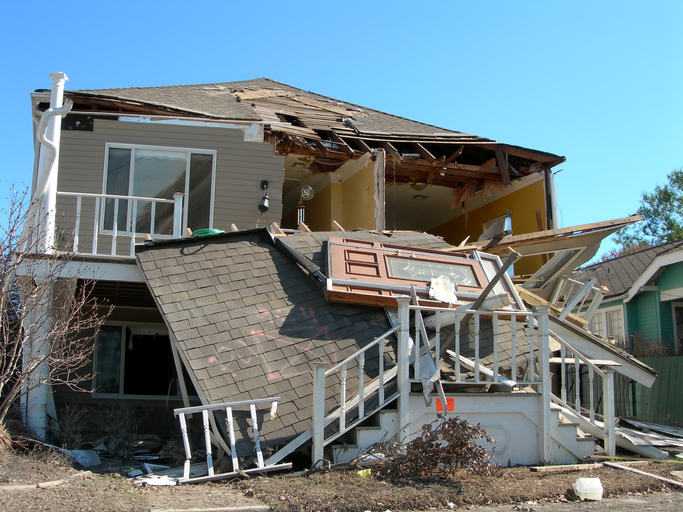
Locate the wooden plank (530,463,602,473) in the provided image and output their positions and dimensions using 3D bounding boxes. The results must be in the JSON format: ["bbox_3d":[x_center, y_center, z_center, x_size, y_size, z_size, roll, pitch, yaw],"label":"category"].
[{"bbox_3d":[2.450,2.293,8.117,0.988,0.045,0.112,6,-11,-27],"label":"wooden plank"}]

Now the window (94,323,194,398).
[{"bbox_3d":[-3.048,1.675,11.900,1.700,1.200,0.120,2,-10,-10],"label":"window"}]

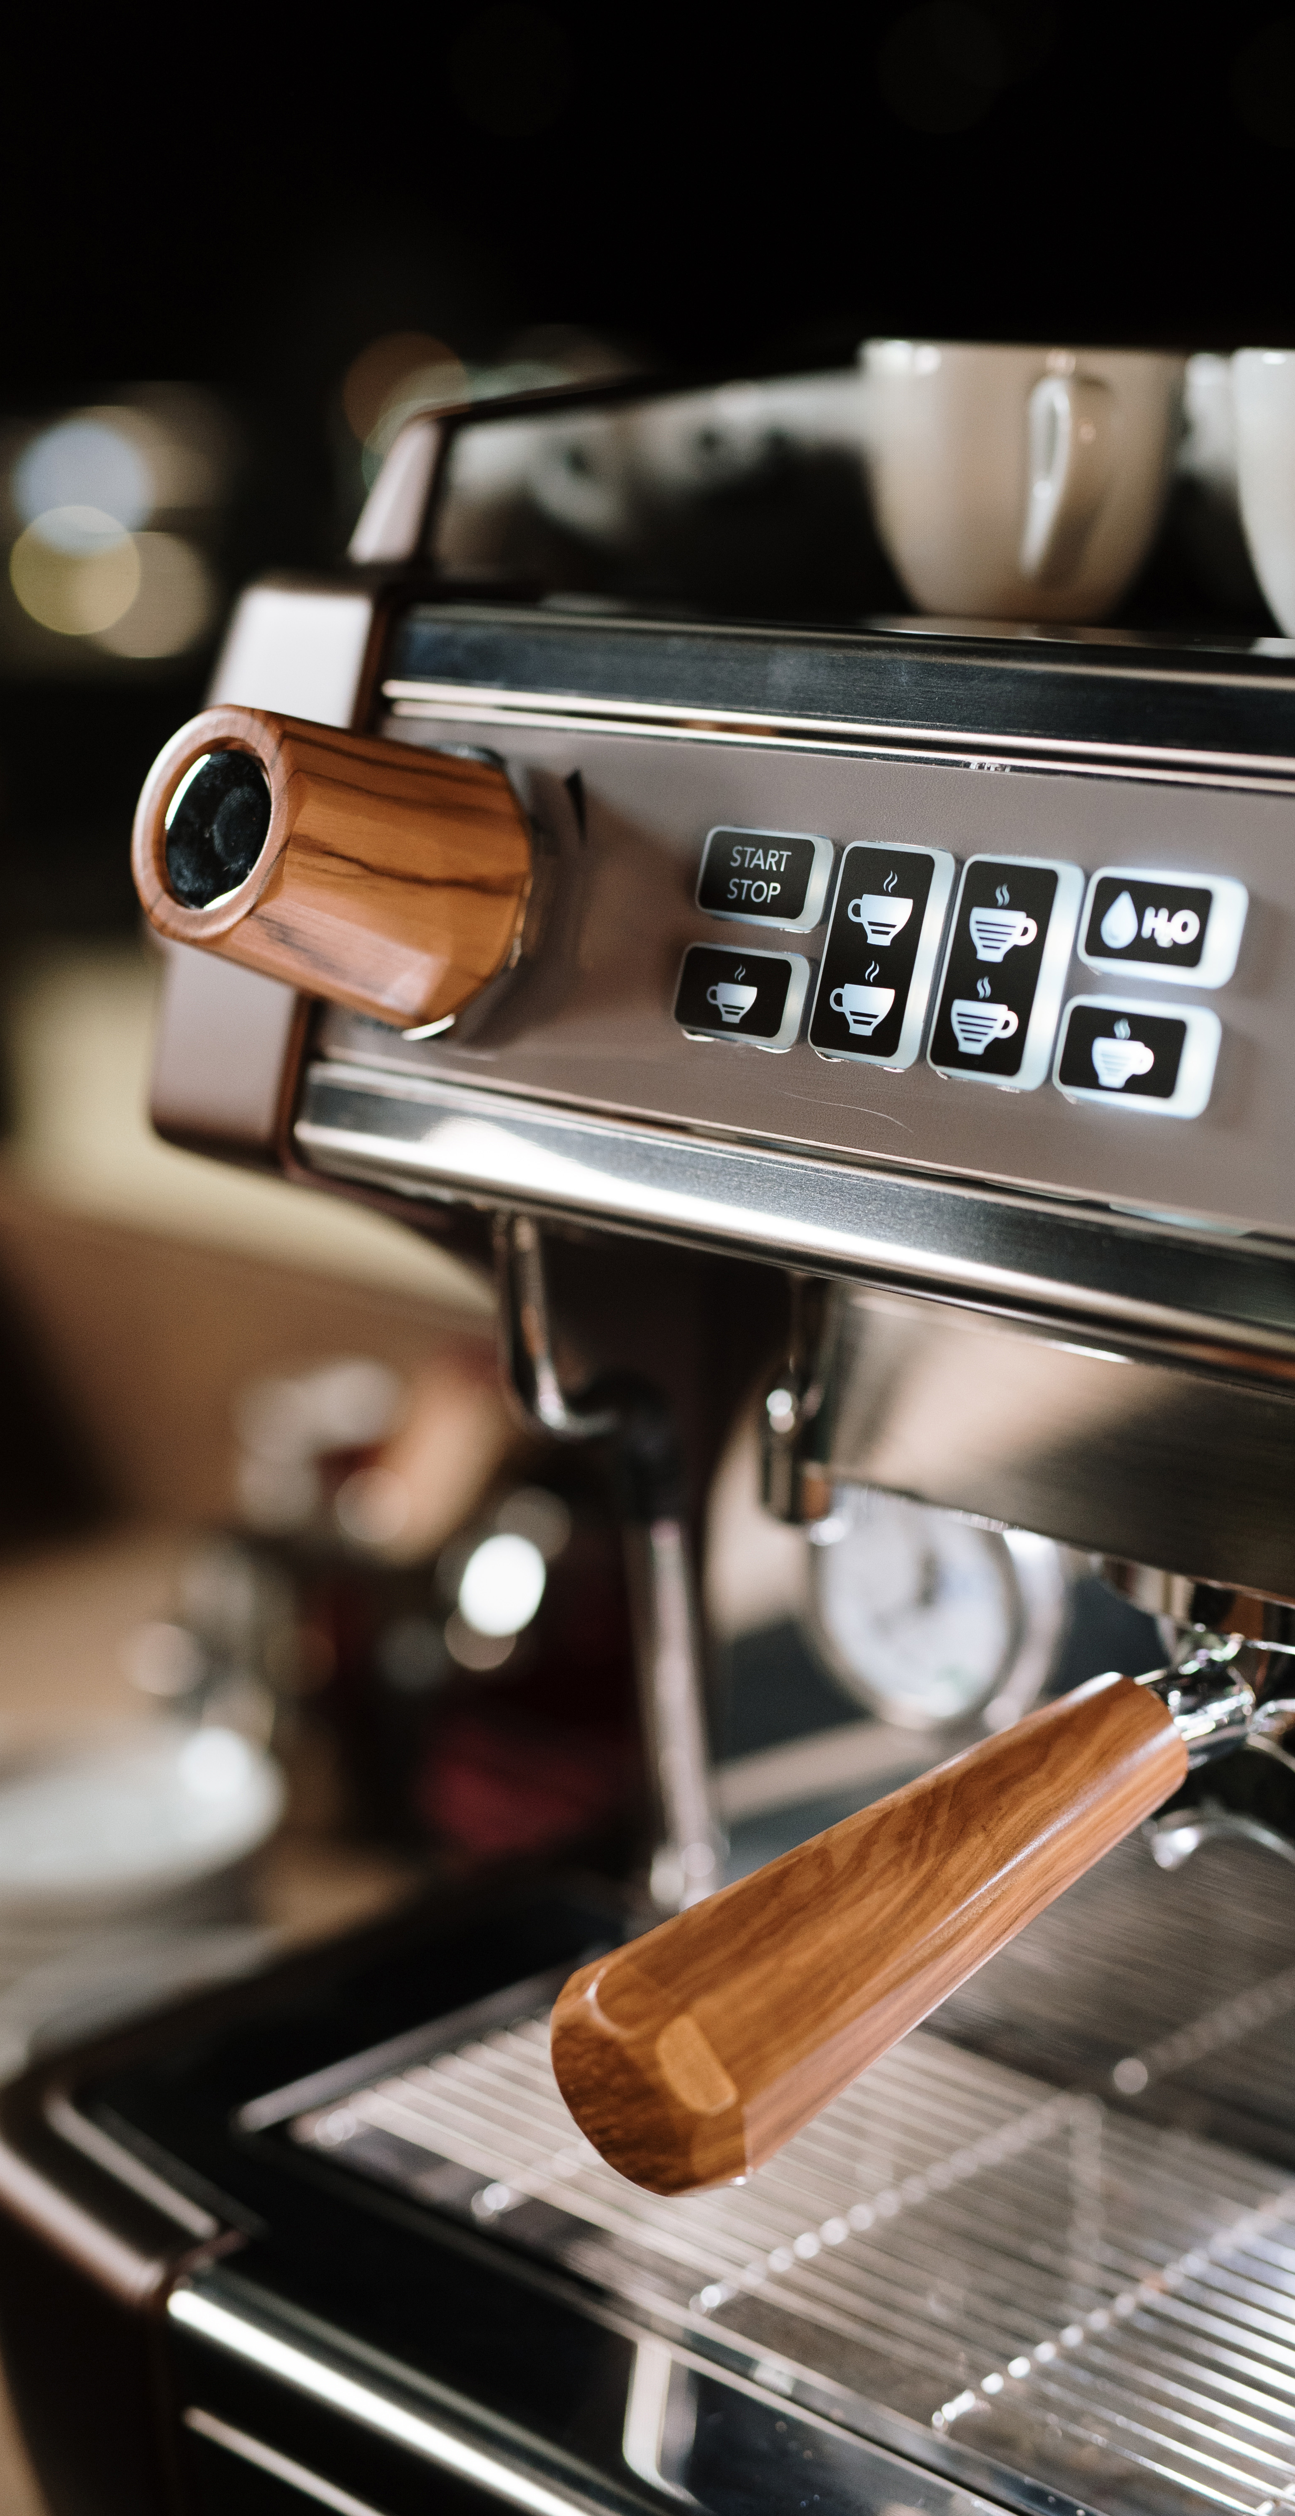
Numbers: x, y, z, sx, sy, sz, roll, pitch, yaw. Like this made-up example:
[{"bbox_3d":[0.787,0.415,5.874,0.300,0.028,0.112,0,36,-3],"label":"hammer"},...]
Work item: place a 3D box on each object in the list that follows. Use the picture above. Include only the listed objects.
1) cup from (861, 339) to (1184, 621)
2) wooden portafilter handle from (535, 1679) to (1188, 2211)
[{"bbox_3d":[0.073,-0.151,0.683,0.063,0.053,0.085,1,14,-1],"label":"cup"},{"bbox_3d":[0.042,0.107,0.578,0.041,0.041,0.128,14,30,43],"label":"wooden portafilter handle"}]

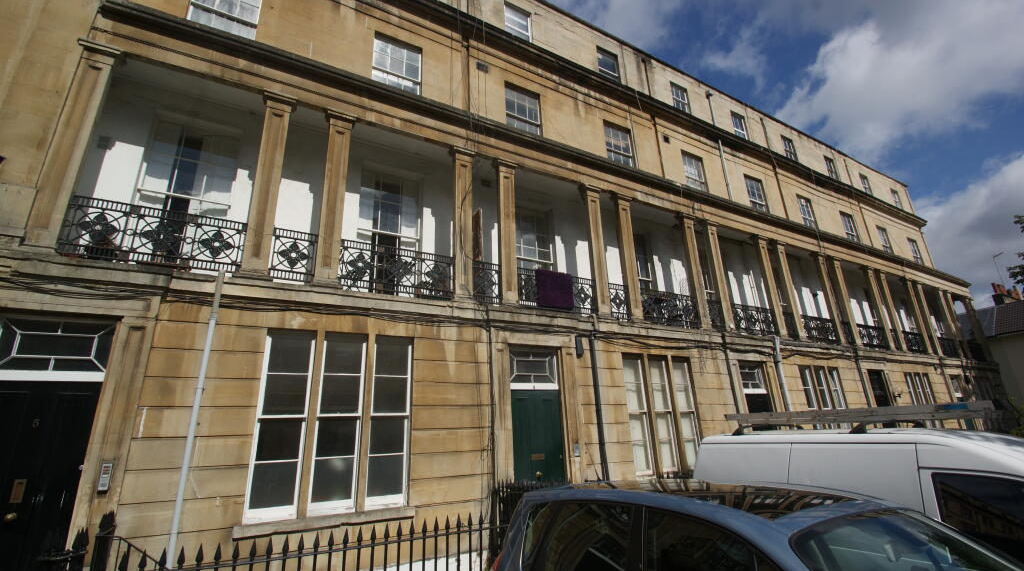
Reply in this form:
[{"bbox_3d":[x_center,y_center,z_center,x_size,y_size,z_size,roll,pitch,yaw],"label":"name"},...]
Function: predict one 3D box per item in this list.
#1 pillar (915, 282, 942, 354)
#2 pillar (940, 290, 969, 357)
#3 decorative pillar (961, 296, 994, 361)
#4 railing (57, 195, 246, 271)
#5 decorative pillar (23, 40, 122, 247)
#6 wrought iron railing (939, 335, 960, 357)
[{"bbox_3d":[17.181,1.374,17.710,0.430,3.010,0.330,8,-20,-28],"label":"pillar"},{"bbox_3d":[17.979,1.581,17.547,0.370,2.872,0.240,7,-19,-28],"label":"pillar"},{"bbox_3d":[21.513,2.001,19.716,0.449,3.016,0.270,8,-20,-27],"label":"decorative pillar"},{"bbox_3d":[-4.698,-0.646,5.720,1.930,0.777,0.080,8,-20,-27],"label":"railing"},{"bbox_3d":[-5.688,-1.831,5.567,0.460,3.010,0.380,8,-20,-28],"label":"decorative pillar"},{"bbox_3d":[17.078,2.429,16.771,1.788,0.784,0.060,7,-19,-28],"label":"wrought iron railing"}]

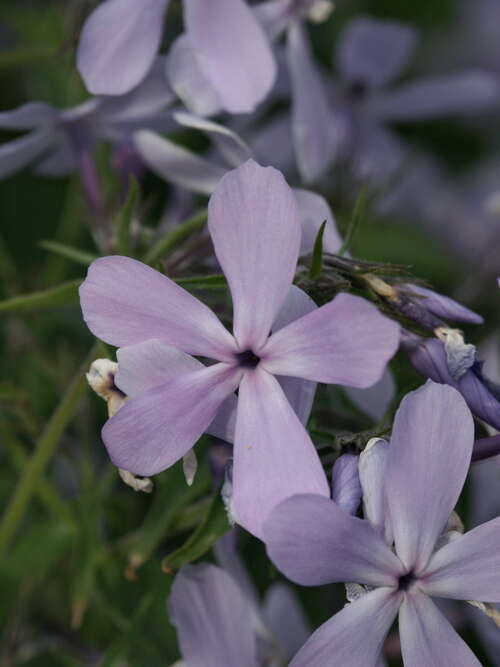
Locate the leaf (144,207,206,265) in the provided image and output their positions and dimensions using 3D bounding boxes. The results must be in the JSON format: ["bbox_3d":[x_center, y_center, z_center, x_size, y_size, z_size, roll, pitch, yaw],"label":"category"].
[{"bbox_3d":[-0.007,-0.010,0.377,0.009,0.001,0.001,-41,0,0],"label":"leaf"}]

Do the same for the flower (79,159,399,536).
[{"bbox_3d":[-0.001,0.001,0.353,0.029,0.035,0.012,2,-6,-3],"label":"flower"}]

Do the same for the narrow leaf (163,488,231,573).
[{"bbox_3d":[-0.005,0.018,0.364,0.003,0.011,0.003,38,-6,16],"label":"narrow leaf"}]

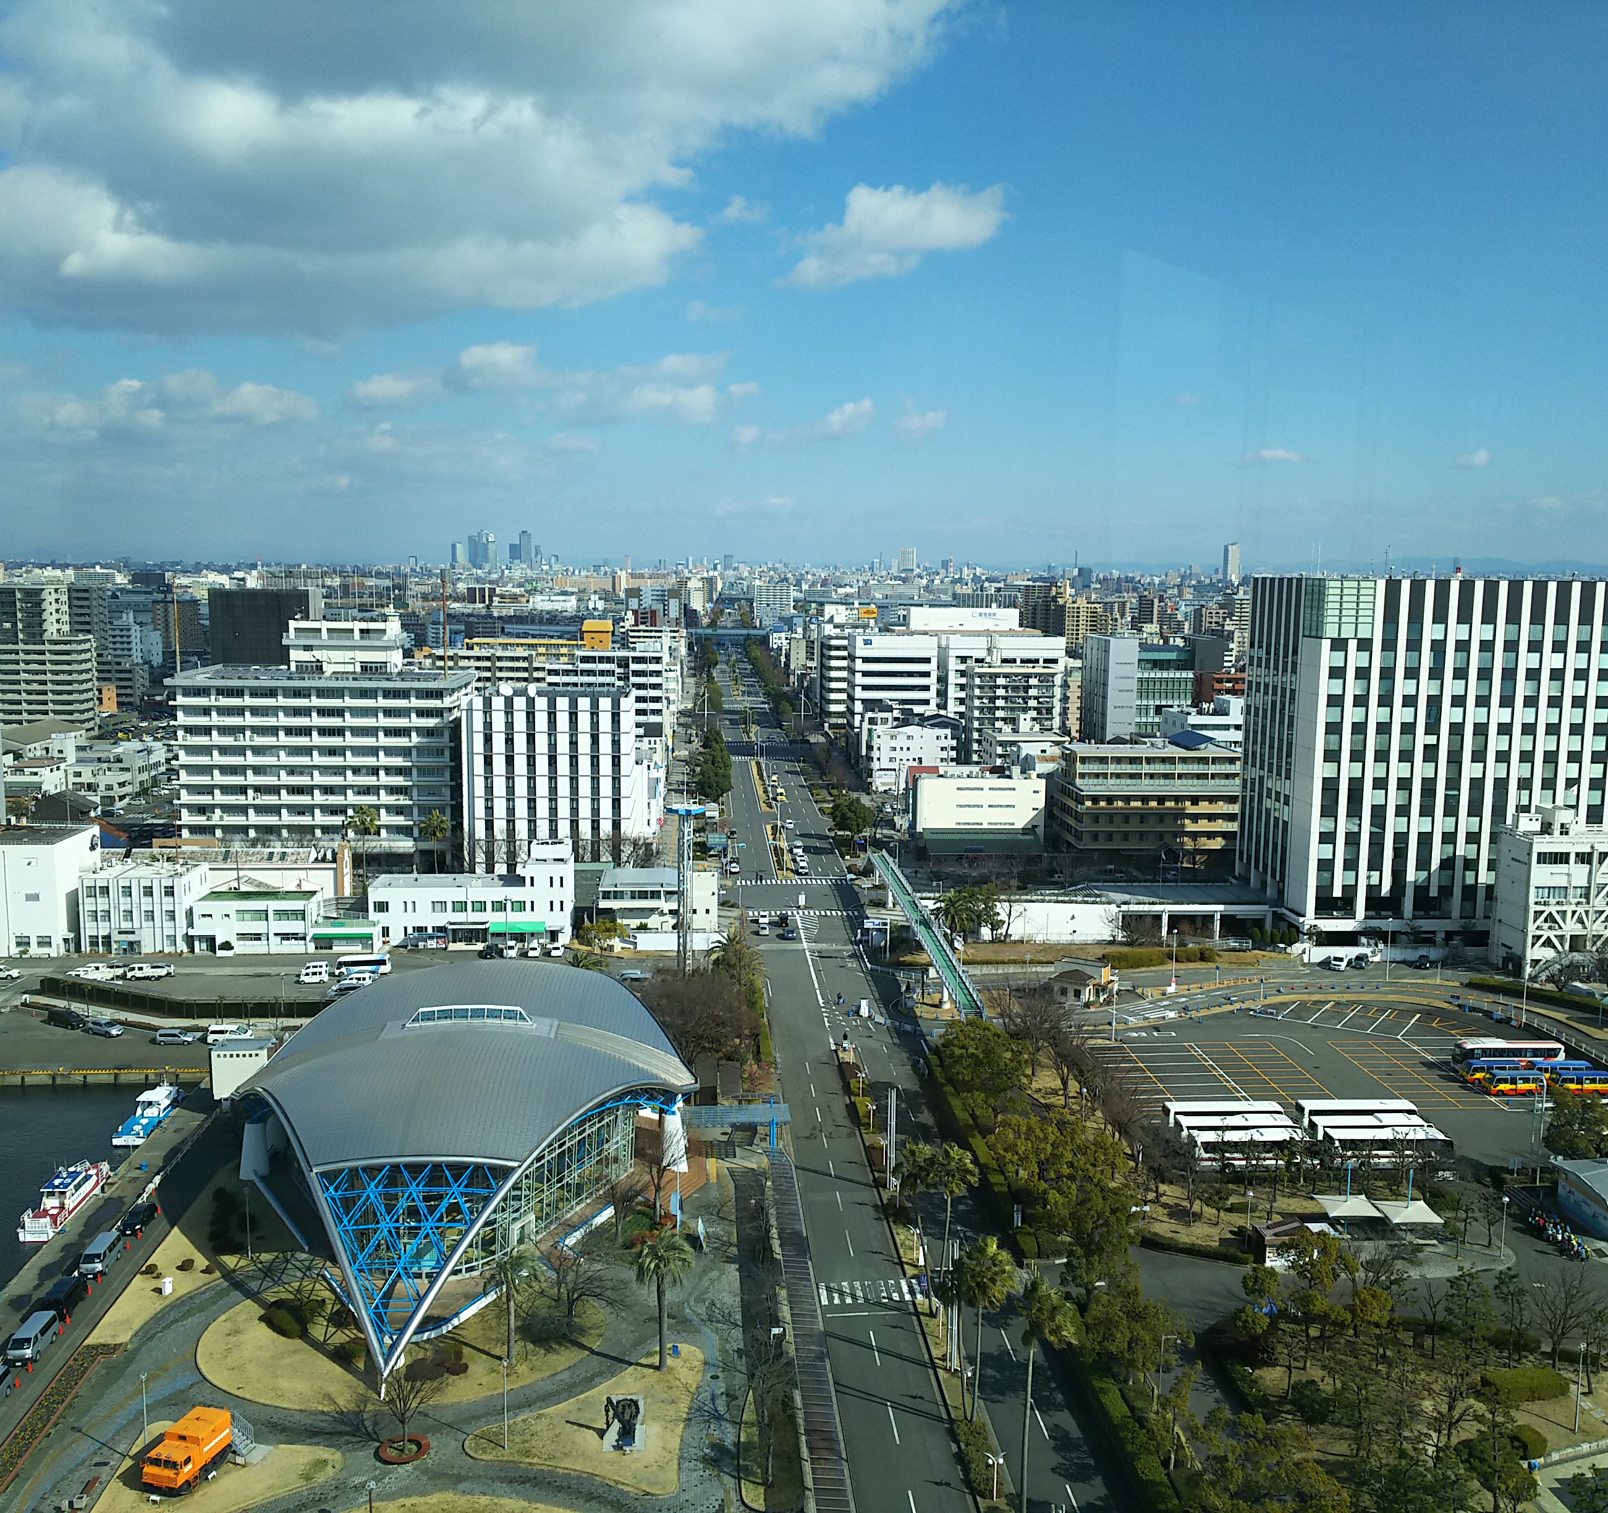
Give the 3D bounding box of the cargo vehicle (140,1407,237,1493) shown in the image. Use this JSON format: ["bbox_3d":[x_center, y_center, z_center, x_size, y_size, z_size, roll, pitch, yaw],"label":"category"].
[{"bbox_3d":[-38.088,43.209,97.340,2.400,3.050,5.200,3,8,18],"label":"cargo vehicle"}]

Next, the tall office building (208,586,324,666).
[{"bbox_3d":[-207.350,-42.100,609.750,37.800,45.000,19.000,0,7,-2],"label":"tall office building"}]

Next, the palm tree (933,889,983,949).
[{"bbox_3d":[21.600,23.400,225.500,6.900,8.600,6.900,0,7,0],"label":"palm tree"}]

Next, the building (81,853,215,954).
[{"bbox_3d":[-94.970,21.790,227.830,13.520,11.000,11.980,0,7,0],"label":"building"}]

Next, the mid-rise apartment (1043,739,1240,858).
[{"bbox_3d":[65.820,8.450,303.350,30.600,21.300,26.000,0,7,-2],"label":"mid-rise apartment"}]

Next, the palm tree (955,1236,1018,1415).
[{"bbox_3d":[11.943,38.624,105.780,4.100,12.800,4.100,0,7,-4],"label":"palm tree"}]

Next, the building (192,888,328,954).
[{"bbox_3d":[-81.004,24.690,233.436,16.800,7.400,9.000,0,7,-4],"label":"building"}]

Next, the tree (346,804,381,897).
[{"bbox_3d":[-73.288,15.704,262.463,5.800,15.600,5.800,0,7,-4],"label":"tree"}]

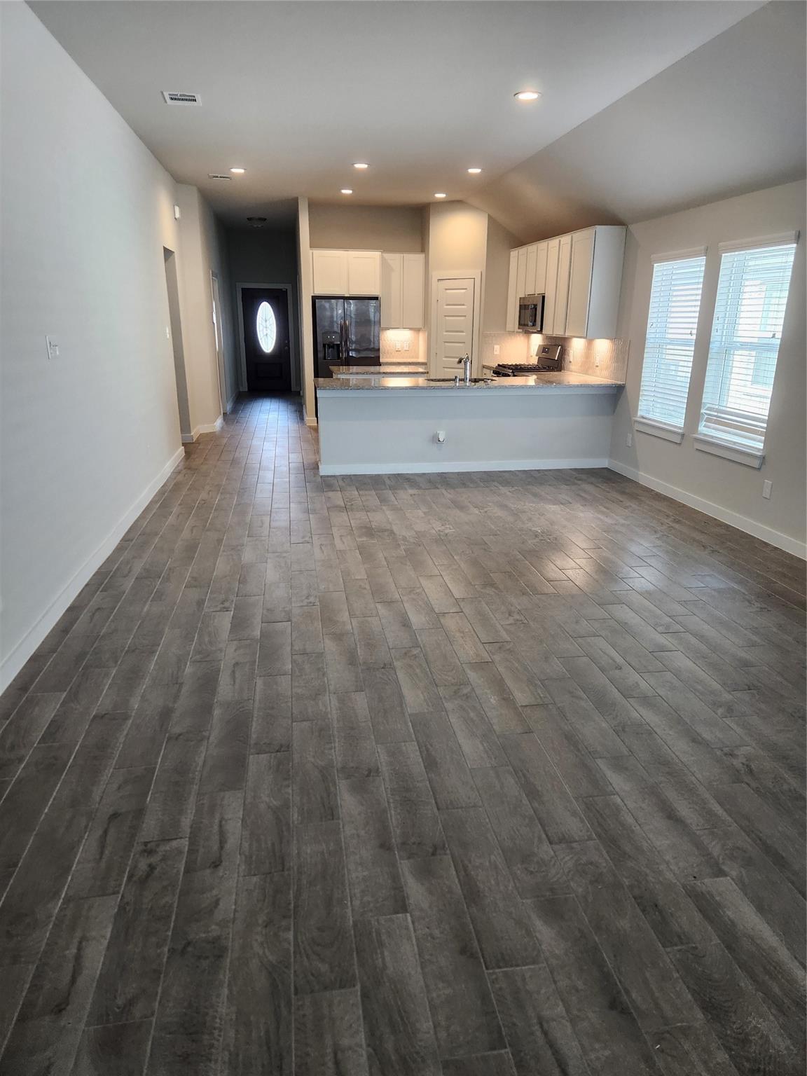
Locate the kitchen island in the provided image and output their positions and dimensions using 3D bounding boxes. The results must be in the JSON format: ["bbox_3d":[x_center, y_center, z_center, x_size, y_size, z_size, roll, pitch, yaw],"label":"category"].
[{"bbox_3d":[0.648,-1.221,7.681,3.140,0.914,0.940,-2,17,-8],"label":"kitchen island"}]

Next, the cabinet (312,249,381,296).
[{"bbox_3d":[-0.840,-3.810,10.317,0.960,0.603,0.610,-2,17,-8],"label":"cabinet"}]

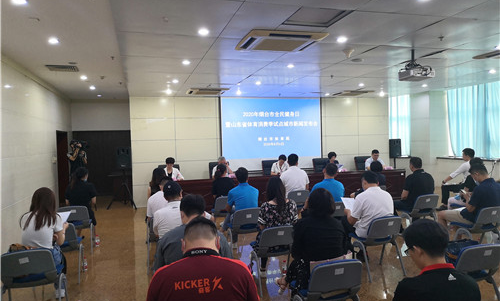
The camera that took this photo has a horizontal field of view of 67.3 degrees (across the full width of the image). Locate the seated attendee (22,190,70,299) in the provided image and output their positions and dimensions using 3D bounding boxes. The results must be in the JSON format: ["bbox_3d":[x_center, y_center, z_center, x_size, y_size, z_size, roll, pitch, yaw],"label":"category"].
[{"bbox_3d":[-2.071,0.992,3.908,0.460,1.260,0.800,-2,1,-14],"label":"seated attendee"}]

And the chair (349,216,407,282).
[{"bbox_3d":[1.554,1.141,4.609,0.530,0.740,0.540,-2,1,-20],"label":"chair"}]

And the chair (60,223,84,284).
[{"bbox_3d":[-2.399,1.258,4.725,0.540,0.730,0.560,-2,2,-16],"label":"chair"}]

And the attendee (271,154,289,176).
[{"bbox_3d":[0.860,0.741,10.094,0.470,1.270,0.660,-2,2,-16],"label":"attendee"}]

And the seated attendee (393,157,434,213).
[{"bbox_3d":[2.745,0.783,6.356,0.520,1.325,0.800,-2,1,-19],"label":"seated attendee"}]

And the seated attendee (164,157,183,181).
[{"bbox_3d":[-1.891,0.832,9.183,0.550,1.320,0.750,-2,1,-16],"label":"seated attendee"}]

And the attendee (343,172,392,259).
[{"bbox_3d":[1.466,0.879,4.772,0.560,1.260,0.800,-2,1,-19],"label":"attendee"}]

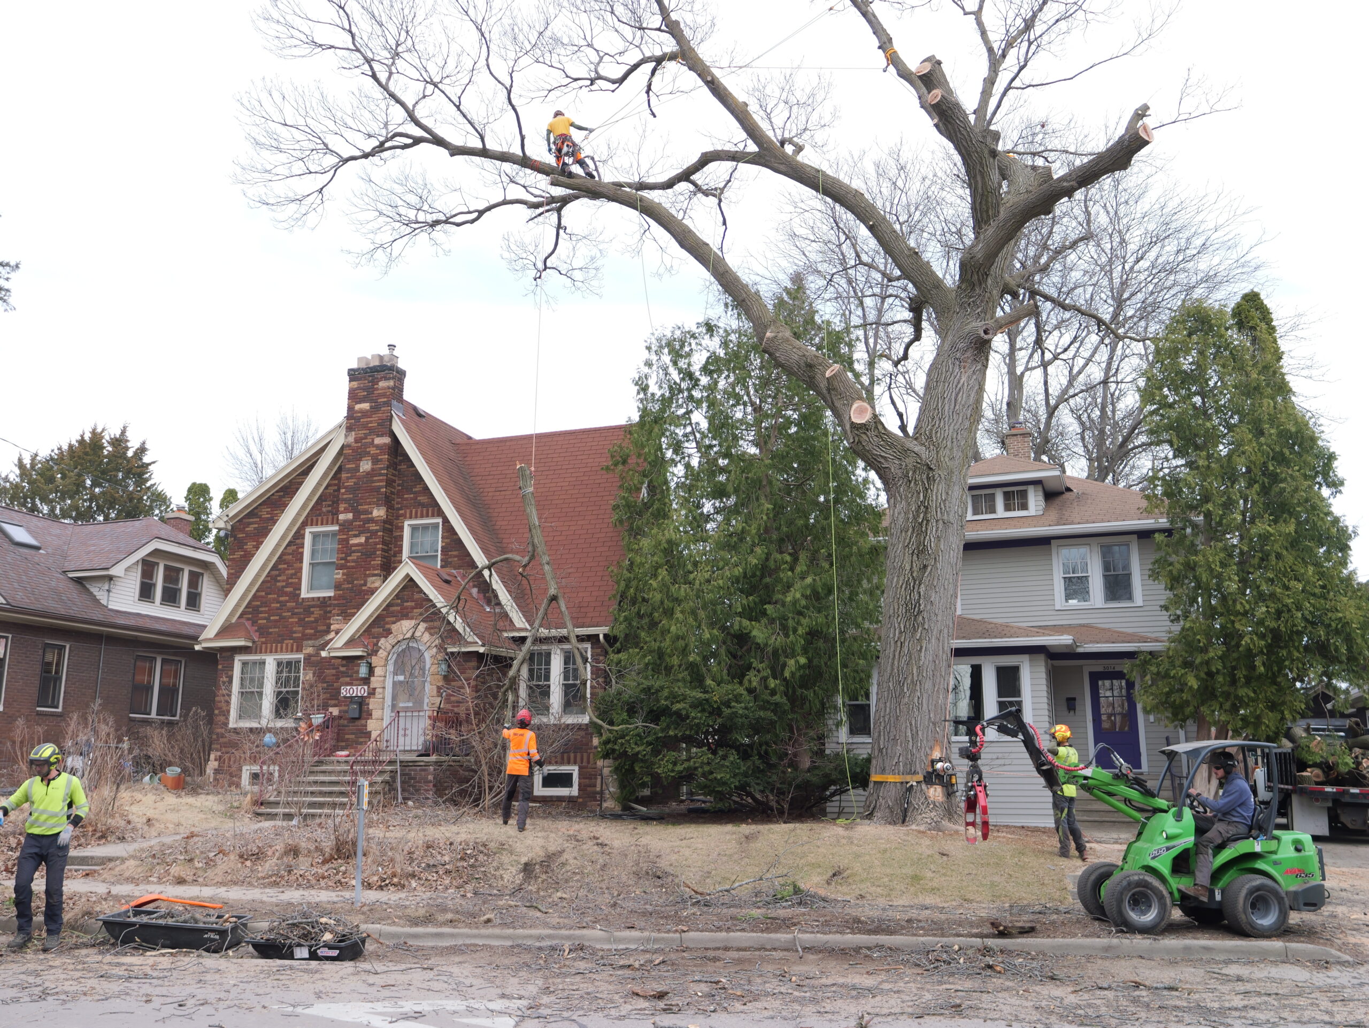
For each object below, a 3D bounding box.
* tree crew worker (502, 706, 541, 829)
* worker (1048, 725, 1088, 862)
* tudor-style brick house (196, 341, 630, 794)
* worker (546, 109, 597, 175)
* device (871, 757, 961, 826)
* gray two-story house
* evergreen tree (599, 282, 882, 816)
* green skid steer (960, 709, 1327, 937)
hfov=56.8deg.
[{"bbox_3d":[-2.472,3.892,19.405,0.620,1.800,0.550,3,-13,-12],"label":"tree crew worker"},{"bbox_3d":[5.216,3.816,17.455,0.550,1.800,0.520,7,-14,-29],"label":"worker"},{"bbox_3d":[-4.488,1.990,29.032,9.750,9.350,10.500,-4,-13,20],"label":"tudor-style brick house"},{"bbox_3d":[-2.160,-7.015,24.000,0.930,1.450,0.650,2,-13,-8],"label":"worker"},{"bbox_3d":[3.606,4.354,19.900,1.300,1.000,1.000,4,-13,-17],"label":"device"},{"bbox_3d":[8.066,2.299,29.532,7.560,9.450,12.280,-4,-13,19],"label":"gray two-story house"},{"bbox_3d":[1.006,0.385,23.376,5.100,9.940,4.400,0,-13,0],"label":"evergreen tree"},{"bbox_3d":[4.862,3.283,13.696,3.900,2.270,1.350,1,-13,-2],"label":"green skid steer"}]

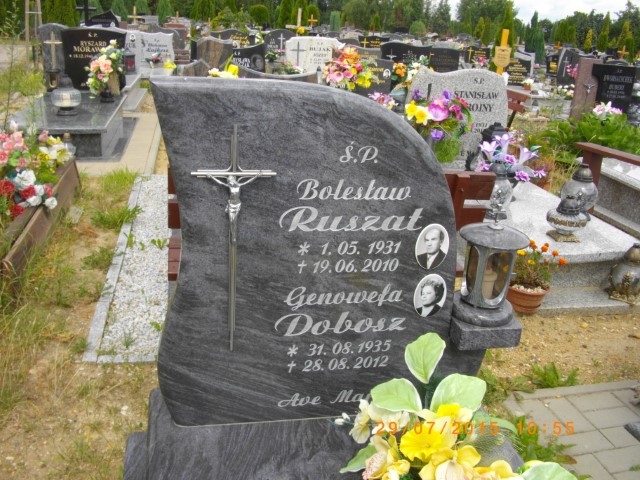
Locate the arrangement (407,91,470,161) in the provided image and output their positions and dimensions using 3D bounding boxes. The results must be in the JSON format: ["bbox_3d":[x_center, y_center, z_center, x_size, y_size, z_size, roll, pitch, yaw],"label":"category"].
[{"bbox_3d":[0.876,-0.818,4.400,0.472,0.595,0.380,-1,21,-10],"label":"arrangement"}]

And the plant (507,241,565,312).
[{"bbox_3d":[1.056,0.160,2.924,0.270,0.325,0.280,-1,21,-10],"label":"plant"}]

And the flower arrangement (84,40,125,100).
[{"bbox_3d":[-2.473,-1.955,6.800,0.413,0.684,0.360,-1,21,-10],"label":"flower arrangement"}]

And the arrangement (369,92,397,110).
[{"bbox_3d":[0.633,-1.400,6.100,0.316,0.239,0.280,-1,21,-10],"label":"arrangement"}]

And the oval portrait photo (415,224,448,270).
[{"bbox_3d":[0.289,0.020,1.504,0.090,0.120,0.012,-1,15,-8],"label":"oval portrait photo"}]

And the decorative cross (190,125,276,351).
[{"bbox_3d":[-0.202,0.013,1.415,0.198,0.565,0.036,-1,15,-8],"label":"decorative cross"}]

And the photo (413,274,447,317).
[{"bbox_3d":[0.290,0.148,1.538,0.090,0.120,0.012,-1,15,-8],"label":"photo"}]

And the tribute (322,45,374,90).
[{"bbox_3d":[0.302,-1.771,6.300,0.540,0.549,0.420,-1,21,-10],"label":"tribute"}]

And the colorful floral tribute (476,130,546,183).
[{"bbox_3d":[1.339,-0.572,4.150,0.447,0.376,0.360,-1,21,-10],"label":"colorful floral tribute"}]

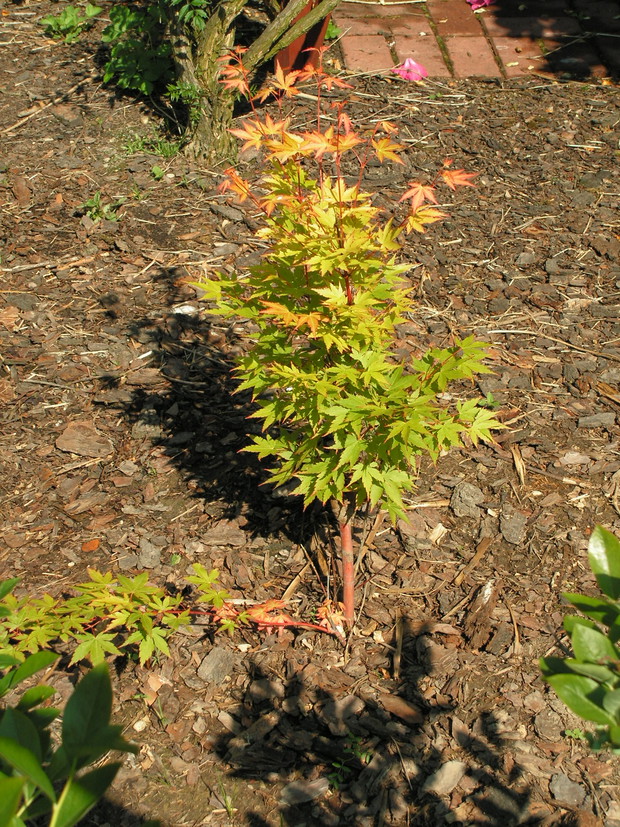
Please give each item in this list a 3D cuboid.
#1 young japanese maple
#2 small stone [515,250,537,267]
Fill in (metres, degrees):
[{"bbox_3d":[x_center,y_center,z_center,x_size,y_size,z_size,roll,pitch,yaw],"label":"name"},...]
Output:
[{"bbox_3d":[0.042,-0.035,1.700,0.325,0.730,0.310,1,37,-1],"label":"young japanese maple"},{"bbox_3d":[0.354,-0.252,2.590,0.032,0.016,0.025,1,37,-1],"label":"small stone"}]

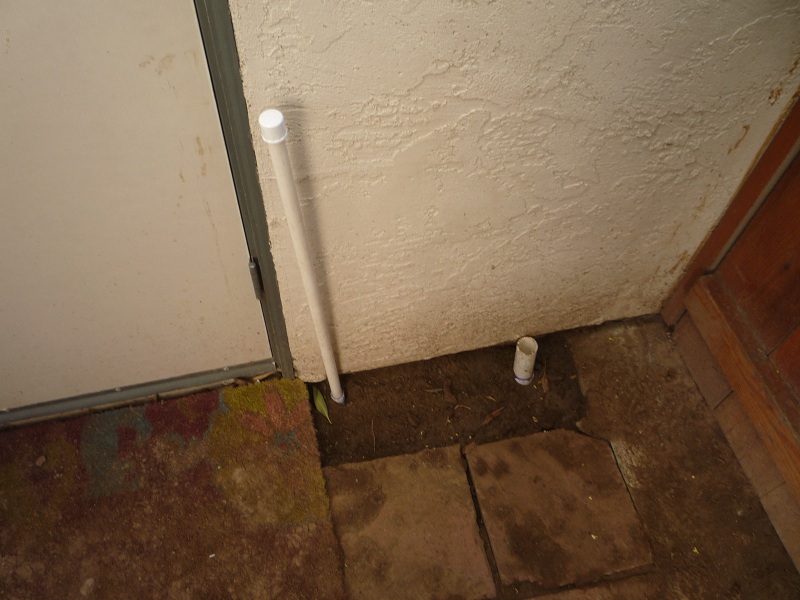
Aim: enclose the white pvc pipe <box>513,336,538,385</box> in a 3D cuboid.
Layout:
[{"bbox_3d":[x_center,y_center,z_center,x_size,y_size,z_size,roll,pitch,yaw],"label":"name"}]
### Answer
[{"bbox_3d":[0.264,0.130,1.459,0.044,0.138,0.044,-2,57,3],"label":"white pvc pipe"}]

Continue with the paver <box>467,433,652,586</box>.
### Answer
[{"bbox_3d":[0.301,0.401,1.361,0.292,0.045,0.281,-7,57,-8],"label":"paver"}]

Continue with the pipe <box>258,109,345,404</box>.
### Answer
[{"bbox_3d":[-0.142,-0.001,1.143,0.030,0.795,0.030,-12,58,-6],"label":"pipe"}]

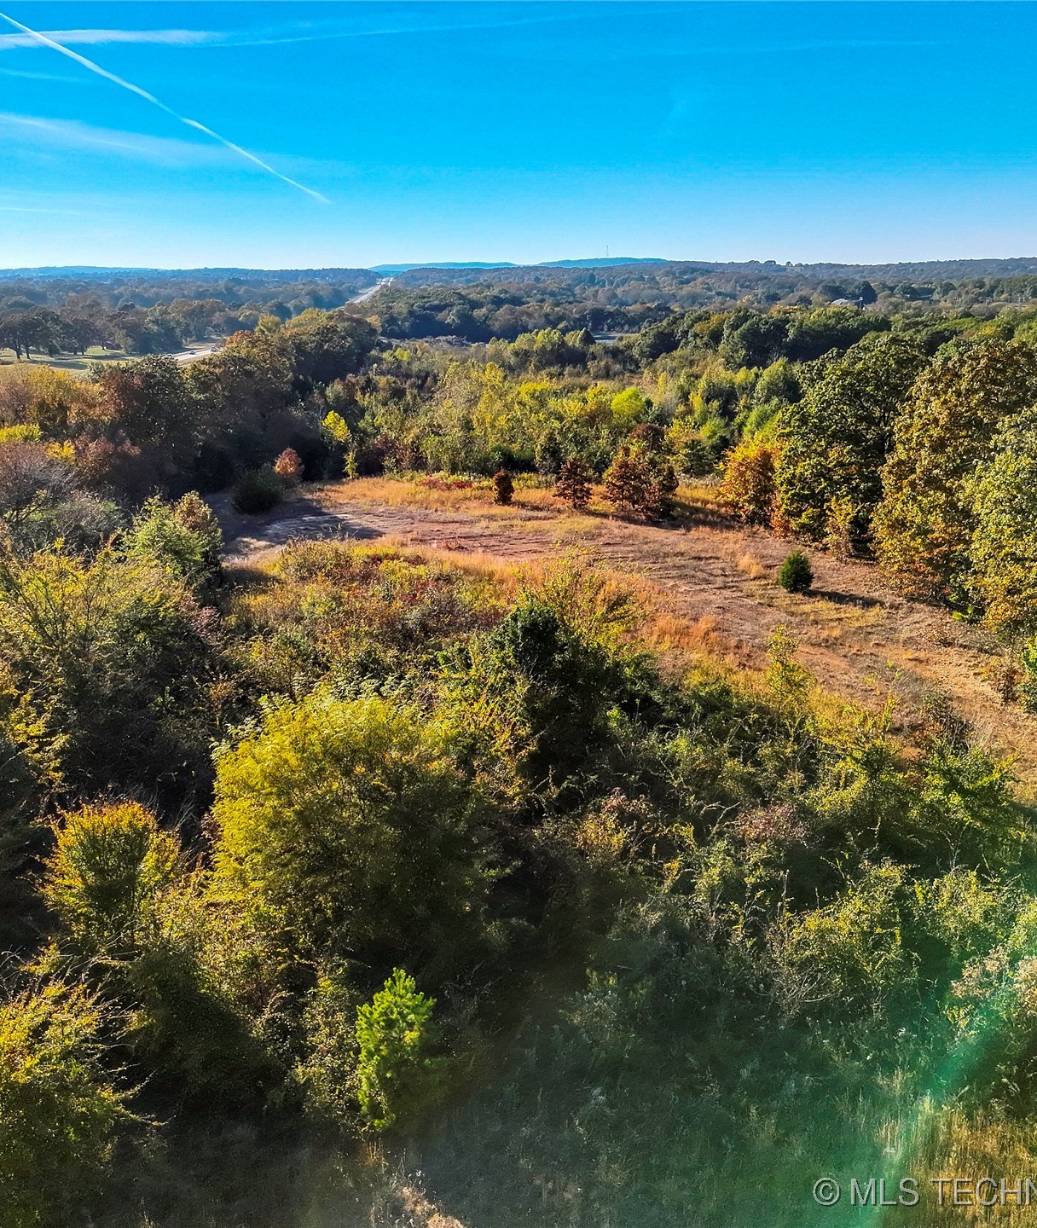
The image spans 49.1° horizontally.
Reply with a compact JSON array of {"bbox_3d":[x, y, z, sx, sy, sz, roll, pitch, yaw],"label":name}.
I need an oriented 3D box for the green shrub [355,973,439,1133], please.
[{"bbox_3d":[-2.756,9.972,25.950,1.900,3.840,1.900,0,17,0],"label":"green shrub"}]

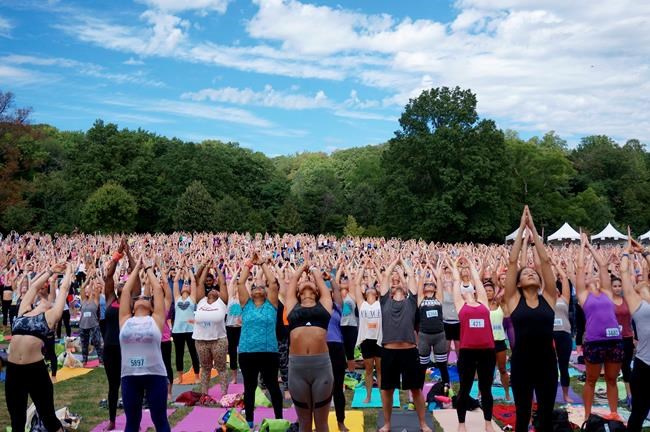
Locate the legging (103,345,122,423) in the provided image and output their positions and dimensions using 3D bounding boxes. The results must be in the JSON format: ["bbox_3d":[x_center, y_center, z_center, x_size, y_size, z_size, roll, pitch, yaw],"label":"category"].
[{"bbox_3d":[-2.173,1.780,8.050,0.360,0.840,0.270,0,-6,-3],"label":"legging"}]

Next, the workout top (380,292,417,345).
[{"bbox_3d":[0.781,1.089,8.050,0.400,0.580,0.270,0,-16,3],"label":"workout top"}]

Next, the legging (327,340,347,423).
[{"bbox_3d":[0.079,1.758,7.950,0.320,0.870,0.270,0,-5,0],"label":"legging"}]

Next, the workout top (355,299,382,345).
[{"bbox_3d":[0.592,1.385,9.850,0.360,0.570,0.270,-1,-10,3],"label":"workout top"}]

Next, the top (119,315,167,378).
[{"bbox_3d":[-1.530,1.094,6.350,0.370,0.520,0.260,0,-15,0],"label":"top"}]

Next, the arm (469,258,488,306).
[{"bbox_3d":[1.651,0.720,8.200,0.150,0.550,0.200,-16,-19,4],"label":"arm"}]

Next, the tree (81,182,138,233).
[{"bbox_3d":[-27.023,-0.815,95.000,7.300,7.000,7.000,0,-3,0],"label":"tree"}]

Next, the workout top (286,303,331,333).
[{"bbox_3d":[-0.123,0.757,5.650,0.330,0.240,0.240,0,-20,0],"label":"workout top"}]

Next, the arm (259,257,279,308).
[{"bbox_3d":[-0.619,0.718,8.300,0.210,0.530,0.200,0,-5,3],"label":"arm"}]

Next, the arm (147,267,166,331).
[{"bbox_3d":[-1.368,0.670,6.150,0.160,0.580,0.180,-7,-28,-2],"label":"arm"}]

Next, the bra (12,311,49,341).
[{"bbox_3d":[-2.228,0.846,5.750,0.300,0.250,0.230,0,-20,-5],"label":"bra"}]

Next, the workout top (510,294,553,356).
[{"bbox_3d":[1.520,0.795,5.550,0.330,0.480,0.250,-1,-16,6],"label":"workout top"}]

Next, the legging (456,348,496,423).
[{"bbox_3d":[1.620,1.812,8.100,0.420,0.790,0.290,0,-5,3],"label":"legging"}]

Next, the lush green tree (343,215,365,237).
[{"bbox_3d":[3.198,1.739,85.000,2.500,4.000,2.500,0,-5,3],"label":"lush green tree"}]

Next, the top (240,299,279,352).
[{"bbox_3d":[-0.729,1.200,8.300,0.420,0.570,0.280,0,-13,0],"label":"top"}]

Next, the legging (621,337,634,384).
[{"bbox_3d":[3.777,1.834,9.650,0.350,0.580,0.260,-1,-6,6],"label":"legging"}]

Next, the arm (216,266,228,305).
[{"bbox_3d":[-1.421,0.963,10.500,0.160,0.530,0.200,0,-5,3],"label":"arm"}]

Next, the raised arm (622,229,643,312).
[{"bbox_3d":[2.790,0.504,6.875,0.140,0.740,0.180,3,-12,0],"label":"raised arm"}]

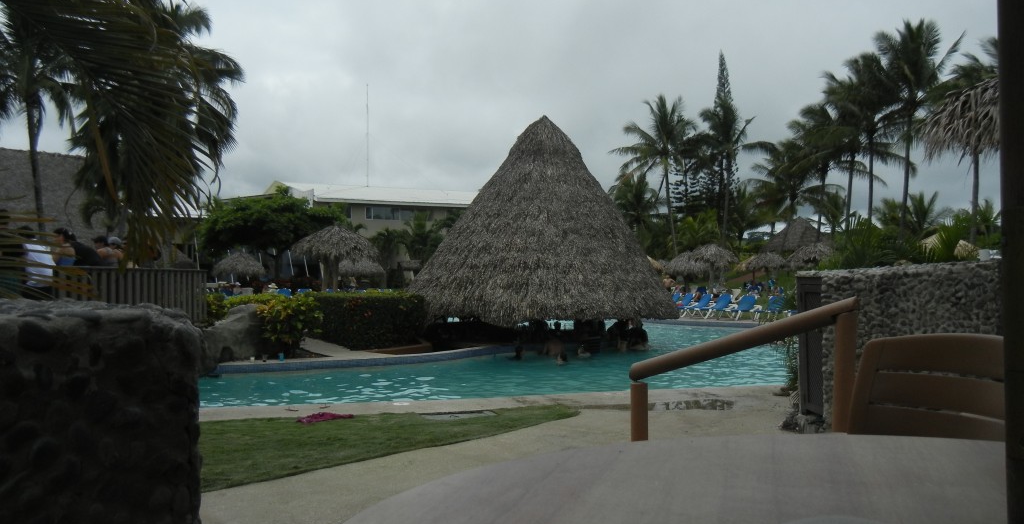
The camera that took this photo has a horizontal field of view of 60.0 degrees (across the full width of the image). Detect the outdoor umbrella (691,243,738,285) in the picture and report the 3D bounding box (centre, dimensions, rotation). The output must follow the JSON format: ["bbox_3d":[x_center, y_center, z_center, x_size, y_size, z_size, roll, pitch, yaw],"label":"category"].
[{"bbox_3d":[10.496,0.570,46.000,2.600,3.000,2.600,0,-1,0],"label":"outdoor umbrella"}]

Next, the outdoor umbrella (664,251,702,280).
[{"bbox_3d":[9.446,0.808,47.500,2.600,2.800,2.600,0,-1,0],"label":"outdoor umbrella"}]

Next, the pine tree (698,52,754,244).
[{"bbox_3d":[16.435,-7.297,68.000,4.291,17.510,4.300,0,0,0],"label":"pine tree"}]

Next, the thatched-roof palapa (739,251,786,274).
[{"bbox_3d":[15.424,0.761,54.000,2.600,2.700,2.600,0,-1,0],"label":"thatched-roof palapa"}]

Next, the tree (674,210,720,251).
[{"bbox_3d":[12.473,-1.039,60.000,2.975,5.155,3.000,0,0,0],"label":"tree"}]

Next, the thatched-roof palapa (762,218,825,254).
[{"bbox_3d":[25.645,-1.487,80.000,6.400,5.200,6.400,0,-1,0],"label":"thatched-roof palapa"}]

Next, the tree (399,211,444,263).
[{"bbox_3d":[-5.684,-0.417,57.000,3.600,5.700,3.600,0,-1,0],"label":"tree"}]

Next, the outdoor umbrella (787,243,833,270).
[{"bbox_3d":[18.866,0.177,56.000,2.966,2.814,3.000,0,0,0],"label":"outdoor umbrella"}]

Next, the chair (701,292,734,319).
[{"bbox_3d":[7.834,1.705,34.000,0.700,0.980,1.750,-1,-1,39],"label":"chair"}]

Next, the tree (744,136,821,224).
[{"bbox_3d":[17.612,-3.366,58.000,4.836,9.933,5.000,0,0,0],"label":"tree"}]

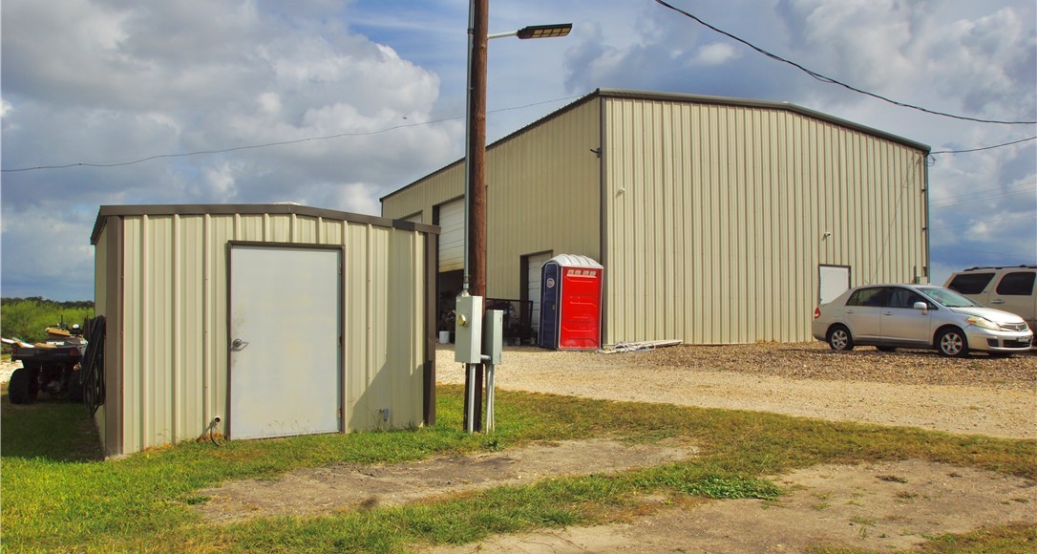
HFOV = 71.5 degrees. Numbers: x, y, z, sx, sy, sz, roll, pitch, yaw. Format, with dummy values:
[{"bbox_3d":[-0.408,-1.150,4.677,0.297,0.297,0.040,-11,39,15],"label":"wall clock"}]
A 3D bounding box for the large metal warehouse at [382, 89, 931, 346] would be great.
[{"bbox_3d":[3.290,-1.100,28.300,12.450,6.620,18.650,2,-3,-27],"label":"large metal warehouse"}]

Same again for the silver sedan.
[{"bbox_3d":[8.720,0.940,15.870,1.730,1.530,4.460,2,-3,-26],"label":"silver sedan"}]

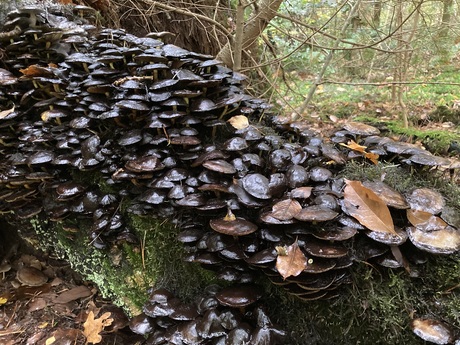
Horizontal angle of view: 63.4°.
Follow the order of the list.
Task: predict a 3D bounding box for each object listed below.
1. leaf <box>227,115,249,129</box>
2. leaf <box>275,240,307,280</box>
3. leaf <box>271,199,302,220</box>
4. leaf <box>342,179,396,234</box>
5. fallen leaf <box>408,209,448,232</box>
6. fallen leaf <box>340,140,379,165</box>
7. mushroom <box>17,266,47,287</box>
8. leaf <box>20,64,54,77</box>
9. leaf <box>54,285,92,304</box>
[{"bbox_3d":[0.020,-0.128,0.950,0.058,0.012,0.044,-3,61,-6],"label":"leaf"},{"bbox_3d":[0.105,0.149,0.630,0.049,0.018,0.074,21,60,17],"label":"leaf"},{"bbox_3d":[0.104,0.069,0.690,0.059,0.014,0.044,-33,48,-28],"label":"leaf"},{"bbox_3d":[0.245,0.059,0.662,0.068,0.022,0.139,-18,52,-11],"label":"leaf"},{"bbox_3d":[0.348,0.085,0.655,0.065,0.014,0.044,11,43,9],"label":"fallen leaf"},{"bbox_3d":[0.311,-0.054,0.886,0.097,0.022,0.035,34,54,20],"label":"fallen leaf"},{"bbox_3d":[-0.544,0.286,1.020,0.078,0.024,0.076,-3,28,2],"label":"mushroom"},{"bbox_3d":[-0.572,-0.300,1.100,0.100,0.028,0.060,0,30,0],"label":"leaf"},{"bbox_3d":[-0.397,0.311,0.935,0.041,0.015,0.083,20,30,38],"label":"leaf"}]

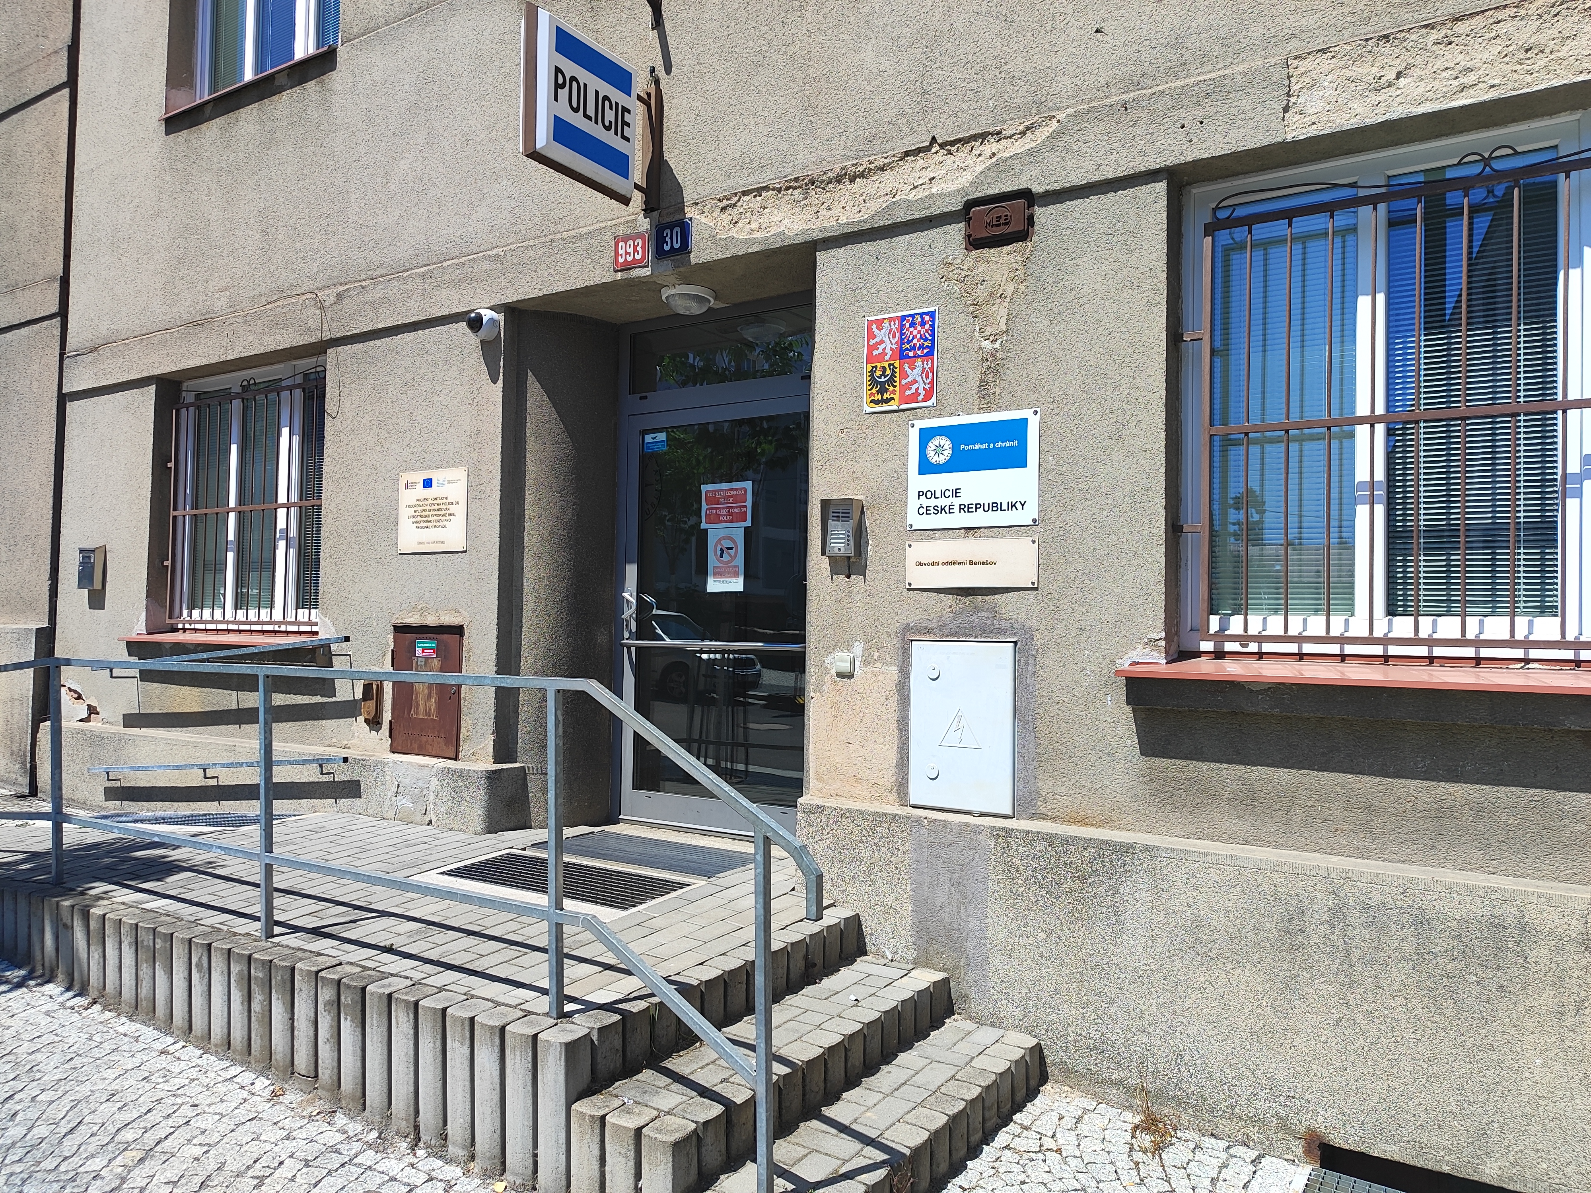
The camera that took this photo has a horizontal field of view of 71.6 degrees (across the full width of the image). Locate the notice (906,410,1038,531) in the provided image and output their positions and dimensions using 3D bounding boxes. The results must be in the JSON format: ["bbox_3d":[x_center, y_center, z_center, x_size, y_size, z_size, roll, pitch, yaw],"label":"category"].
[{"bbox_3d":[0.637,-0.451,3.975,0.500,0.404,0.020,0,-2,32],"label":"notice"}]

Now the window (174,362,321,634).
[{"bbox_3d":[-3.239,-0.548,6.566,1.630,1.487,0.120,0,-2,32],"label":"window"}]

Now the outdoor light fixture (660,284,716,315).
[{"bbox_3d":[-0.482,-1.331,5.002,0.252,0.100,0.252,1,-2,0],"label":"outdoor light fixture"}]

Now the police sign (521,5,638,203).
[{"bbox_3d":[-0.845,-1.954,4.405,0.125,0.560,0.580,0,-2,32],"label":"police sign"}]

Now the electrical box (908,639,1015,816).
[{"bbox_3d":[0.621,0.465,3.986,0.408,0.613,0.100,0,-2,33],"label":"electrical box"}]

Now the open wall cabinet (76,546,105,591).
[{"bbox_3d":[-4.645,-0.188,7.268,0.220,0.290,0.070,0,-2,33],"label":"open wall cabinet"}]

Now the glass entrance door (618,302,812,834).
[{"bbox_3d":[-0.357,-0.129,5.214,1.260,2.480,0.090,0,-2,33],"label":"glass entrance door"}]

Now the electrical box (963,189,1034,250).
[{"bbox_3d":[0.715,-1.346,3.933,0.262,0.182,0.075,0,-2,33],"label":"electrical box"}]

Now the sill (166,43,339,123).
[{"bbox_3d":[-3.242,-3.038,6.649,1.835,0.050,0.240,0,-2,33],"label":"sill"}]

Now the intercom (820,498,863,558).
[{"bbox_3d":[0.176,-0.260,4.227,0.141,0.220,0.067,0,-2,32],"label":"intercom"}]

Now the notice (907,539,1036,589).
[{"bbox_3d":[0.628,-0.115,3.952,0.505,0.175,0.015,0,-2,33],"label":"notice"}]

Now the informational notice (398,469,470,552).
[{"bbox_3d":[-1.803,-0.424,5.498,0.500,0.407,0.020,0,-2,32],"label":"informational notice"}]

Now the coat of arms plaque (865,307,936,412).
[{"bbox_3d":[0.393,-0.884,4.146,0.303,0.366,0.020,0,-2,32],"label":"coat of arms plaque"}]

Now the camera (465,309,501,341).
[{"bbox_3d":[-1.527,-1.320,5.330,0.143,0.145,0.131,0,-2,33],"label":"camera"}]

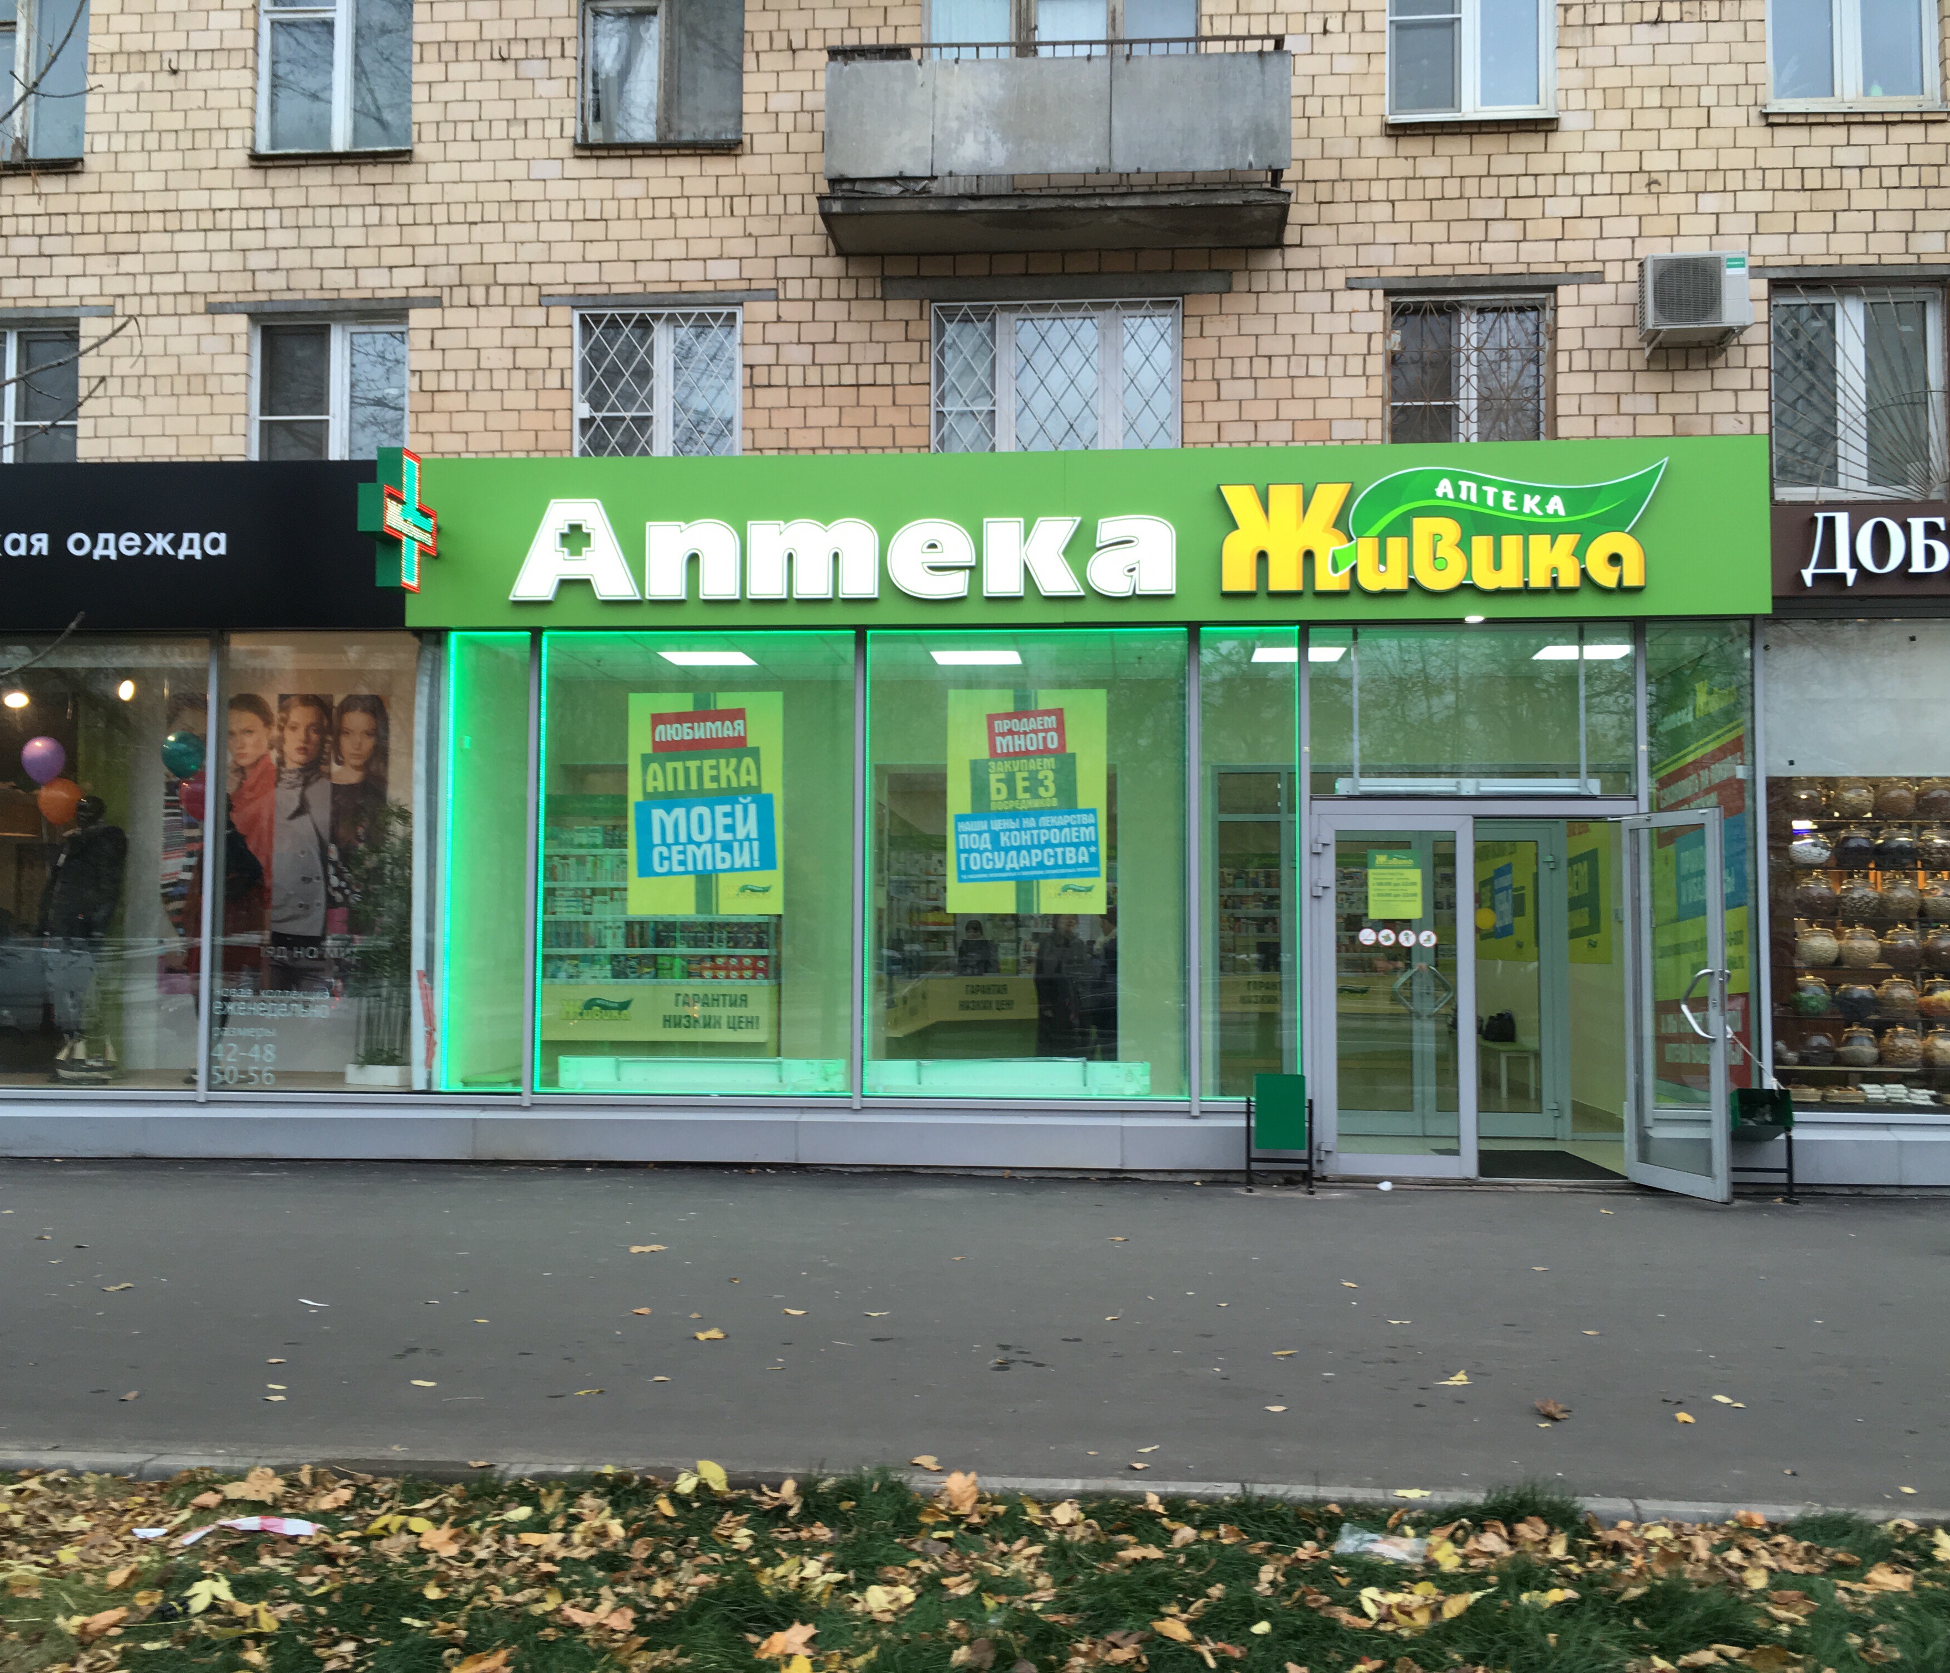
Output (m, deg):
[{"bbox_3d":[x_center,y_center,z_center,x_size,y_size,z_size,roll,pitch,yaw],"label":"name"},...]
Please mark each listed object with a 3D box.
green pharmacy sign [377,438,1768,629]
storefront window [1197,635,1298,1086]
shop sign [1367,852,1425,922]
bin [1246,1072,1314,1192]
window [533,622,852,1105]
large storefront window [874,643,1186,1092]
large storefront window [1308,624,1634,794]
[{"bbox_3d":[0.557,-1.768,11.117,8.019,1.028,0.260,0,-3,5],"label":"green pharmacy sign"},{"bbox_3d":[1.620,0.154,11.070,0.596,2.773,0.090,0,-3,5],"label":"storefront window"},{"bbox_3d":[2.464,0.291,10.956,0.327,0.409,0.010,0,-3,5],"label":"shop sign"},{"bbox_3d":[1.744,1.689,10.688,0.385,0.693,0.280,0,-3,5],"label":"bin"},{"bbox_3d":[-1.700,0.164,11.349,1.961,2.790,0.090,0,-3,5],"label":"window"},{"bbox_3d":[0.311,0.164,11.179,1.918,2.785,0.090,0,-3,5],"label":"large storefront window"},{"bbox_3d":[2.912,-0.743,11.014,1.878,1.013,0.090,0,-3,5],"label":"large storefront window"}]

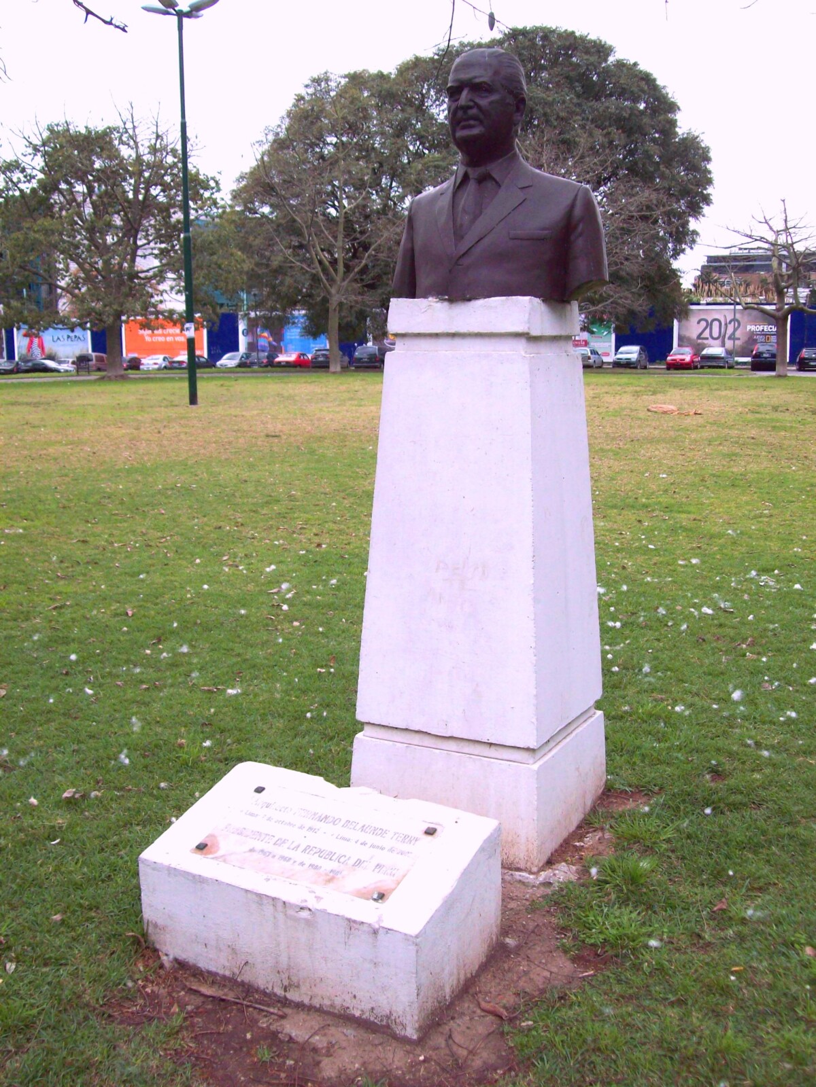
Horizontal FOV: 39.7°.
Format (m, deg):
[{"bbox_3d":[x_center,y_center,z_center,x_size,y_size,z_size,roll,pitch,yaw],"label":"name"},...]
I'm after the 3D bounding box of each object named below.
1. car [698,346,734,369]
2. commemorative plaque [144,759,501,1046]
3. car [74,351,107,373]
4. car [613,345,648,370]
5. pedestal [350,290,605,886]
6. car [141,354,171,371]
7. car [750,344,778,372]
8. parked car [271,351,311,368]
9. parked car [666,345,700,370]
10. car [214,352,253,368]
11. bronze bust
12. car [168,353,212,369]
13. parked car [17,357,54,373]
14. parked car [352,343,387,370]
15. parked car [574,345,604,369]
[{"bbox_3d":[21.548,-12.942,78.672,1.690,1.410,4.200,4,11,25],"label":"car"},{"bbox_3d":[-0.236,0.911,3.026,0.840,0.362,0.460,5,11,28],"label":"commemorative plaque"},{"bbox_3d":[-25.342,-14.935,93.521,1.800,1.720,4.400,4,11,21],"label":"car"},{"bbox_3d":[15.991,-13.352,80.810,1.750,1.620,4.250,4,11,24],"label":"car"},{"bbox_3d":[0.259,0.063,3.848,0.704,1.742,0.712,5,11,26],"label":"pedestal"},{"bbox_3d":[-19.680,-14.527,91.557,1.750,1.450,4.450,3,11,20],"label":"car"},{"bbox_3d":[21.380,-11.007,67.000,1.690,1.500,3.950,4,11,22],"label":"car"},{"bbox_3d":[-8.784,-14.189,87.924,1.650,1.390,4.150,3,11,19],"label":"parked car"},{"bbox_3d":[17.302,-11.600,71.000,1.660,1.430,3.850,4,11,21],"label":"parked car"},{"bbox_3d":[-13.437,-14.380,89.441,1.740,1.520,4.200,3,11,20],"label":"car"},{"bbox_3d":[0.279,-1.186,3.669,0.760,0.780,0.400,5,11,26],"label":"bronze bust"},{"bbox_3d":[-16.364,-13.696,86.000,1.720,1.430,4.250,4,11,21],"label":"car"},{"bbox_3d":[-27.812,-13.405,86.000,4.300,1.430,1.720,5,11,26],"label":"parked car"},{"bbox_3d":[-1.938,-12.282,75.000,1.820,1.650,4.600,4,11,22],"label":"parked car"},{"bbox_3d":[13.052,-13.553,82.702,1.660,1.450,4.200,4,11,23],"label":"parked car"}]

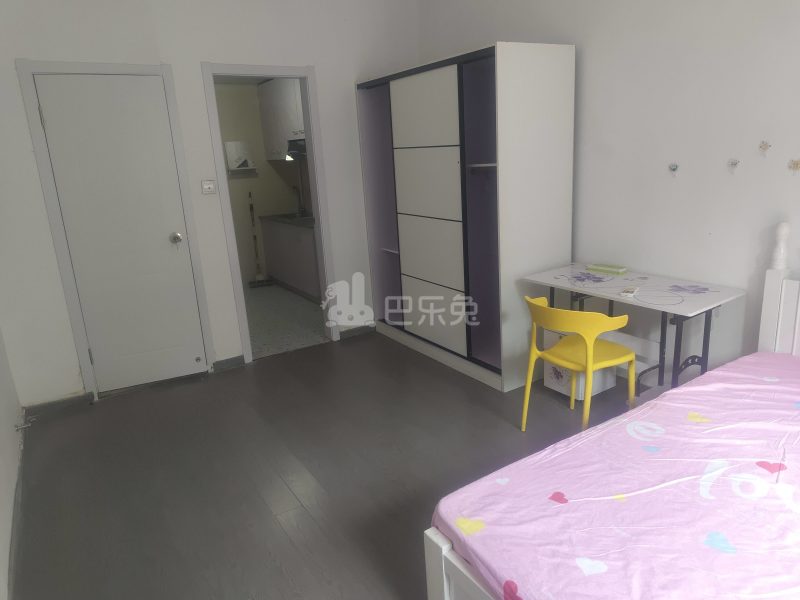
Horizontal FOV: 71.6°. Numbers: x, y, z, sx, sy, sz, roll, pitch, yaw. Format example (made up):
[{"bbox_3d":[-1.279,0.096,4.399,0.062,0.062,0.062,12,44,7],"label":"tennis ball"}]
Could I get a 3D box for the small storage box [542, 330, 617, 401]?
[{"bbox_3d":[1.122,0.351,3.449,0.328,0.399,0.288,-12,17,-29],"label":"small storage box"}]

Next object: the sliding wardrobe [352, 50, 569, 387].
[{"bbox_3d":[0.409,-0.598,3.973,0.600,2.000,1.590,-13,18,-30],"label":"sliding wardrobe"}]

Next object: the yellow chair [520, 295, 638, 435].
[{"bbox_3d":[0.913,0.342,2.845,0.480,0.742,0.490,-13,17,-34],"label":"yellow chair"}]

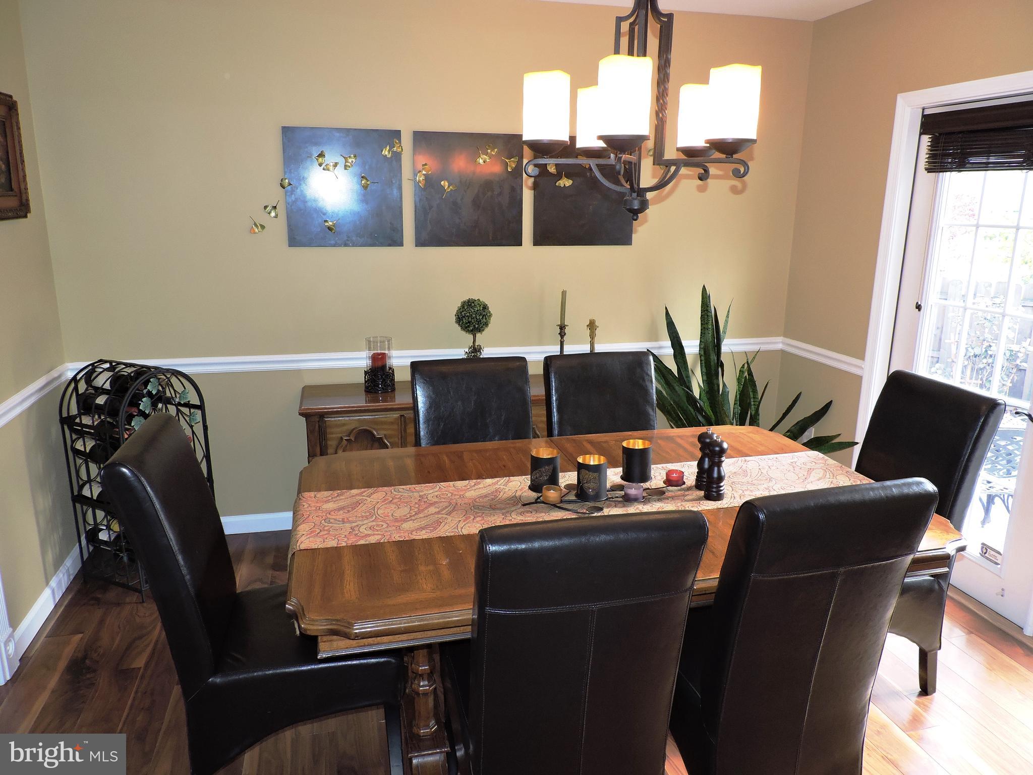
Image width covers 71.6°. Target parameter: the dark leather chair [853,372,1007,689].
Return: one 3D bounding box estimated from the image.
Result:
[{"bbox_3d":[1.089,0.490,2.380,0.625,1.020,0.455,-3,14,-14],"label":"dark leather chair"}]

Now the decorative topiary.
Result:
[{"bbox_3d":[-0.193,-0.196,3.283,0.172,0.433,0.172,-3,14,-14],"label":"decorative topiary"}]

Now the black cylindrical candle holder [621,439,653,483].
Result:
[{"bbox_3d":[0.361,0.220,2.135,0.089,0.106,0.089,1,14,0],"label":"black cylindrical candle holder"}]

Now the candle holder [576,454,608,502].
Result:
[{"bbox_3d":[0.211,0.253,1.996,0.089,0.107,0.089,1,14,0],"label":"candle holder"}]

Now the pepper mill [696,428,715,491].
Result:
[{"bbox_3d":[0.555,0.204,2.076,0.058,0.181,0.058,-3,14,-14],"label":"pepper mill"}]

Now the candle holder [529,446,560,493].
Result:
[{"bbox_3d":[0.083,0.238,2.051,0.089,0.106,0.089,1,14,0],"label":"candle holder"}]

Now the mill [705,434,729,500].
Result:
[{"bbox_3d":[0.560,0.223,1.997,0.058,0.182,0.058,-3,14,-14],"label":"mill"}]

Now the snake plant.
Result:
[{"bbox_3d":[1.037,0.147,3.424,0.840,1.180,0.740,-3,14,-14],"label":"snake plant"}]

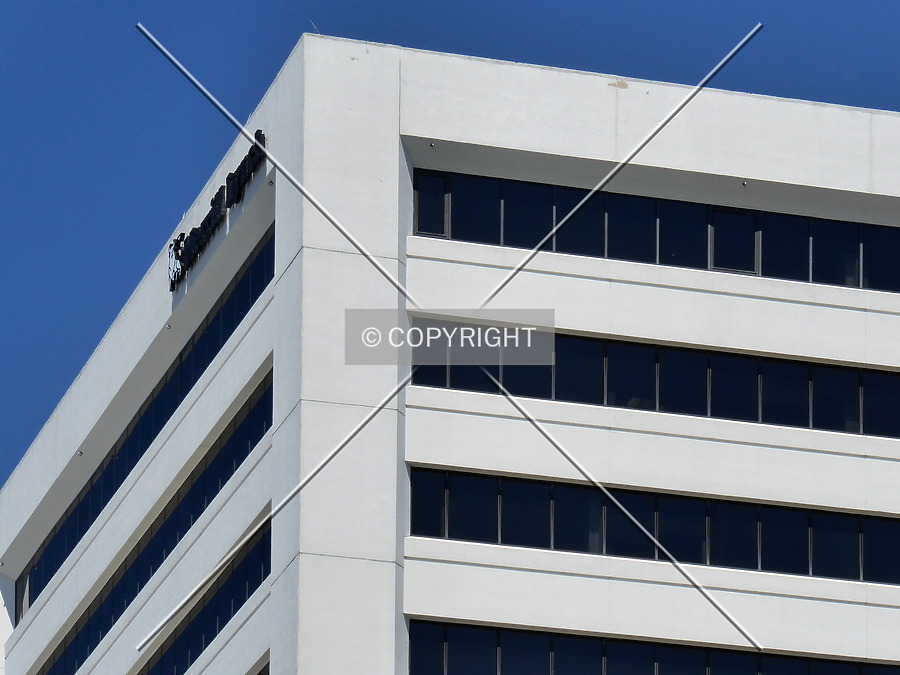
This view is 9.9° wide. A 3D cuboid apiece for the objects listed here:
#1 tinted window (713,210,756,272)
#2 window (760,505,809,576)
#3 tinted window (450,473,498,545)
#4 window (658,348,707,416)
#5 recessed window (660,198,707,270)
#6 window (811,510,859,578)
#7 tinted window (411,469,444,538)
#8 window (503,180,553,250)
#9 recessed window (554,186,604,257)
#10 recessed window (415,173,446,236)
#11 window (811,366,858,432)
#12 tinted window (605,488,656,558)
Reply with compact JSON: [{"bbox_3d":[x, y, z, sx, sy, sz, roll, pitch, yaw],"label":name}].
[{"bbox_3d":[7.421,-2.503,135.646,1.190,1.718,0.120,7,-22,-16],"label":"tinted window"},{"bbox_3d":[8.778,5.327,136.472,1.271,1.709,0.120,6,-21,-15],"label":"window"},{"bbox_3d":[0.609,4.414,134.225,1.298,1.677,0.120,6,-21,-15],"label":"tinted window"},{"bbox_3d":[5.980,1.185,133.739,1.284,1.784,0.120,7,-22,-16],"label":"window"},{"bbox_3d":[6.074,-2.679,135.272,1.353,1.862,0.120,7,-22,-16],"label":"recessed window"},{"bbox_3d":[10.145,5.474,136.850,1.326,1.764,0.120,6,-21,-15],"label":"window"},{"bbox_3d":[-0.552,4.274,133.909,0.910,1.768,0.120,6,-21,-15],"label":"tinted window"},{"bbox_3d":[1.910,-3.005,128.038,1.241,1.657,0.120,6,-21,-15],"label":"window"},{"bbox_3d":[3.199,-2.865,128.391,1.253,1.660,0.120,6,-21,-15],"label":"recessed window"},{"bbox_3d":[-0.512,-3.474,136.815,0.824,1.611,0.120,6,-21,-15],"label":"recessed window"},{"bbox_3d":[10.000,1.635,134.884,1.232,1.750,0.120,7,-22,-16],"label":"window"},{"bbox_3d":[4.399,4.532,126.039,1.233,1.569,0.120,6,-21,-15],"label":"tinted window"}]

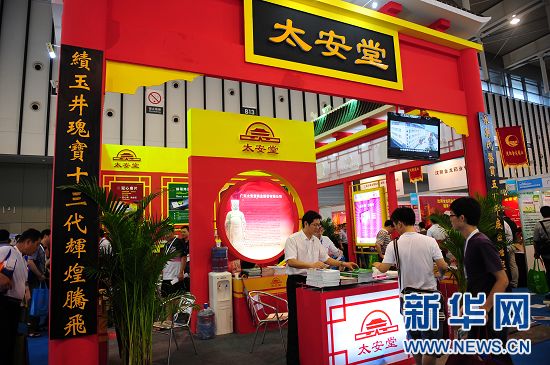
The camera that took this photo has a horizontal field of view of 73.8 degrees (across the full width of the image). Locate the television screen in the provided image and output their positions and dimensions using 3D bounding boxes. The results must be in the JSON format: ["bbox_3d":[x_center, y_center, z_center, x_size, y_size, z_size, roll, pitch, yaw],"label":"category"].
[{"bbox_3d":[2.038,-0.655,5.435,1.020,0.635,0.100,1,-1,-27],"label":"television screen"}]

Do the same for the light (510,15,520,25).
[{"bbox_3d":[12.482,-8.459,19.000,0.480,0.400,0.480,1,-7,-27],"label":"light"}]

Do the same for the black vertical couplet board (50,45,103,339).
[{"bbox_3d":[-1.739,0.029,3.254,0.344,2.545,0.050,1,-7,-27],"label":"black vertical couplet board"}]

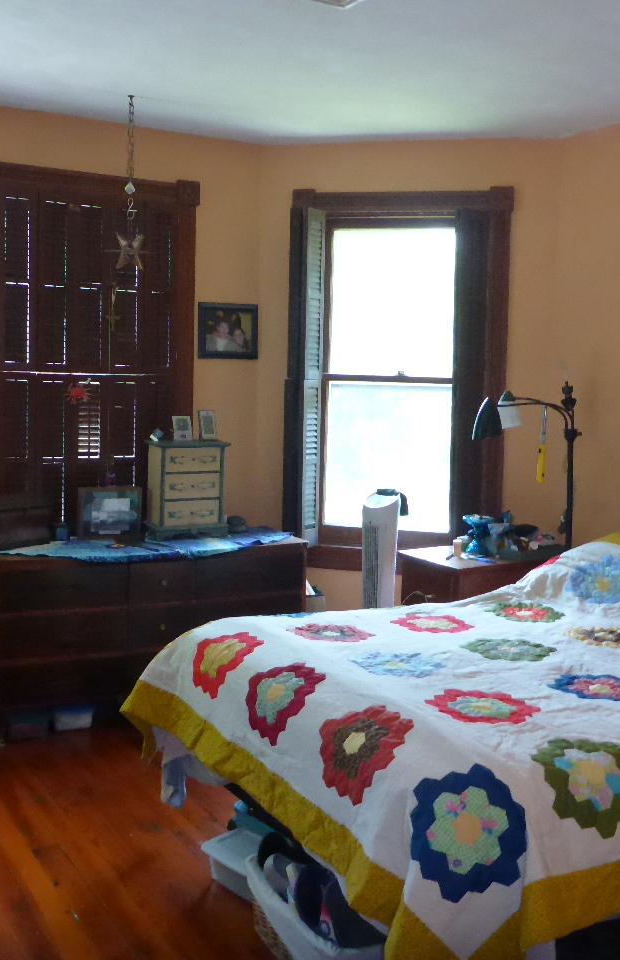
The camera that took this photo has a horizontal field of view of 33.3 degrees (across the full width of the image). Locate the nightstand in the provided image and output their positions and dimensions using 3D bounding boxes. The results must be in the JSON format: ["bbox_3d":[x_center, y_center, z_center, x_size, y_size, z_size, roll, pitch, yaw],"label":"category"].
[{"bbox_3d":[0.790,0.729,4.948,0.620,0.735,0.502,-2,6,-32],"label":"nightstand"}]

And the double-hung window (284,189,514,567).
[{"bbox_3d":[0.424,-0.491,5.253,1.119,1.943,0.150,2,5,14],"label":"double-hung window"}]

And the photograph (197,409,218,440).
[{"bbox_3d":[-0.506,-0.270,5.135,0.090,0.140,0.030,-1,-6,-27],"label":"photograph"}]

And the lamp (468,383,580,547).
[{"bbox_3d":[0.998,0.332,4.746,0.560,1.570,0.300,0,5,-10],"label":"lamp"}]

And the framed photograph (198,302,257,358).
[{"bbox_3d":[-0.412,-0.754,5.265,0.329,0.276,0.025,-1,6,-27],"label":"framed photograph"}]

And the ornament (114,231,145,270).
[{"bbox_3d":[-0.796,-1.012,4.568,0.140,0.181,0.090,-1,6,-27],"label":"ornament"}]

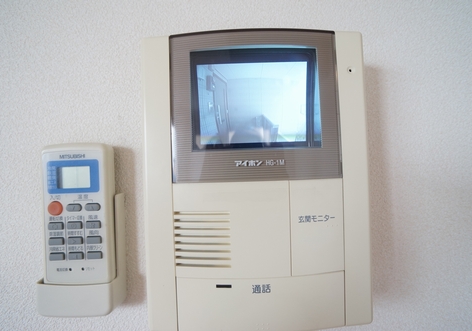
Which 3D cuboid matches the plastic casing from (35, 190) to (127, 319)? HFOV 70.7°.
[{"bbox_3d":[-0.132,0.074,0.287,0.061,0.096,0.030,-1,0,0],"label":"plastic casing"}]

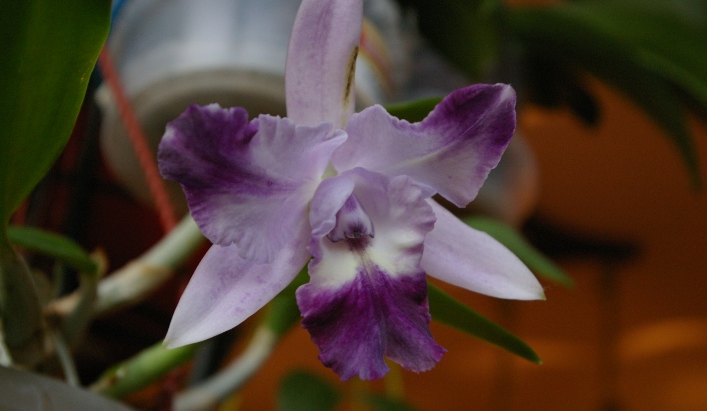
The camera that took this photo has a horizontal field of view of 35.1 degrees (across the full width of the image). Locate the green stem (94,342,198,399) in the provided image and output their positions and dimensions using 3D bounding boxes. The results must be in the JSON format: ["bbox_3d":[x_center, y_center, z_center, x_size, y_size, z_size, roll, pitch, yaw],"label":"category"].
[{"bbox_3d":[-0.073,0.058,0.403,0.041,0.010,0.010,-22,0,-7],"label":"green stem"}]

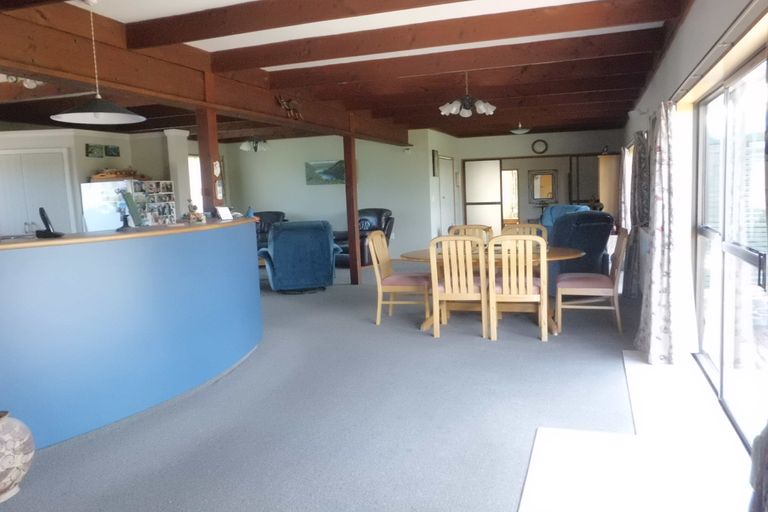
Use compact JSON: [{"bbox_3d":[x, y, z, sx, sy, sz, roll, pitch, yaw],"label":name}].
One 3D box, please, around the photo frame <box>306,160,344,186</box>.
[{"bbox_3d":[-1.188,-1.737,11.526,1.020,0.480,0.030,0,7,21],"label":"photo frame"}]

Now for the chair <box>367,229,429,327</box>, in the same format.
[{"bbox_3d":[0.218,0.227,5.824,0.600,0.950,0.460,0,7,19],"label":"chair"}]

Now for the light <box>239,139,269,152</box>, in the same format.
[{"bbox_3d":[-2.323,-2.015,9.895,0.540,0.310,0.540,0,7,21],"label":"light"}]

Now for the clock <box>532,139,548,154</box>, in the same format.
[{"bbox_3d":[3.383,-2.363,11.990,0.330,0.330,0.050,0,7,21],"label":"clock"}]

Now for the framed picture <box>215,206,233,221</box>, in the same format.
[{"bbox_3d":[-1.464,-0.393,5.100,0.030,0.140,0.130,-25,-8,35],"label":"framed picture"}]

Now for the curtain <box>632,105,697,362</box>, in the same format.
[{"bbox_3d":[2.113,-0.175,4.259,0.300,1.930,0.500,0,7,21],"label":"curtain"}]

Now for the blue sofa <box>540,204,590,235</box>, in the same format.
[{"bbox_3d":[3.127,-0.310,9.400,0.920,1.020,0.920,-1,6,10],"label":"blue sofa"}]

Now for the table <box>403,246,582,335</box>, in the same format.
[{"bbox_3d":[1.086,0.332,5.604,1.830,0.720,1.170,-1,7,15],"label":"table"}]

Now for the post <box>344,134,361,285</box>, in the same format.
[{"bbox_3d":[-0.462,-0.669,8.273,0.110,2.220,0.110,0,7,21],"label":"post"}]

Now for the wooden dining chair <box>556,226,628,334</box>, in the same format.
[{"bbox_3d":[1.984,0.217,5.284,0.580,0.940,0.505,0,7,21],"label":"wooden dining chair"}]

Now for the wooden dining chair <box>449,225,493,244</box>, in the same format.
[{"bbox_3d":[0.998,0.117,6.621,0.505,0.940,0.560,0,7,21],"label":"wooden dining chair"}]

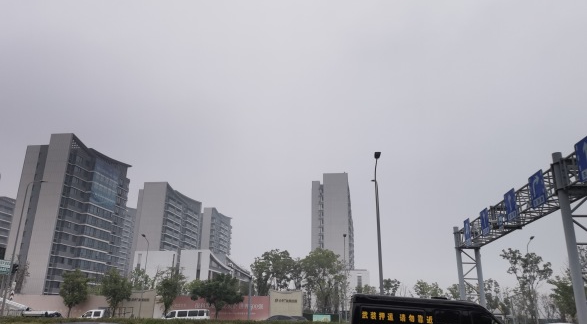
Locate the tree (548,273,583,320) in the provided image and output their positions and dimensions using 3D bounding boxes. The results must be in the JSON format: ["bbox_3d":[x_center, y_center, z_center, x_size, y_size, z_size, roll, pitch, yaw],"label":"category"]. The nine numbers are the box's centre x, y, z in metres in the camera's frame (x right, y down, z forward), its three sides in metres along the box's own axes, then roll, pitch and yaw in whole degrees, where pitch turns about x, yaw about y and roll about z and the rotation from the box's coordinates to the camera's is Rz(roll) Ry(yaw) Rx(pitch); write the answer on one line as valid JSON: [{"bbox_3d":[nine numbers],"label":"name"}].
[{"bbox_3d":[33.543,17.095,55.637,4.560,7.160,4.100,1,-18,0],"label":"tree"}]

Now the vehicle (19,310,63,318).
[{"bbox_3d":[-26.532,16.393,48.114,4.500,1.450,1.800,1,-18,0],"label":"vehicle"}]

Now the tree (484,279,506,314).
[{"bbox_3d":[25.466,17.928,57.443,3.300,6.440,3.300,1,-18,0],"label":"tree"}]

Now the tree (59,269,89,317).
[{"bbox_3d":[-27.599,16.685,56.988,3.750,6.690,3.380,1,-18,0],"label":"tree"}]

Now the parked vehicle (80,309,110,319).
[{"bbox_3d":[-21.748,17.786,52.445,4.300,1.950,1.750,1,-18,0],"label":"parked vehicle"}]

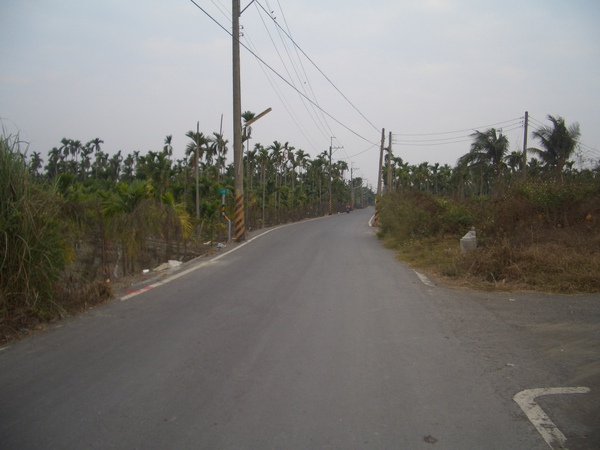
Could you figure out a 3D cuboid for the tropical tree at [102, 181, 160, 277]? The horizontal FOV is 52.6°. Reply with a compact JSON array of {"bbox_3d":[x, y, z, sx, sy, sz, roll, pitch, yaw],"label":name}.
[{"bbox_3d":[-4.106,0.026,14.611,1.400,2.190,1.400,0,2,0],"label":"tropical tree"}]

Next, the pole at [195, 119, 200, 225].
[{"bbox_3d":[-4.930,-2.259,29.439,0.130,5.545,0.130,0,2,0],"label":"pole"}]

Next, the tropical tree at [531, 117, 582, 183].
[{"bbox_3d":[21.000,-4.613,49.866,4.100,8.800,4.100,0,2,0],"label":"tropical tree"}]

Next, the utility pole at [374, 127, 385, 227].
[{"bbox_3d":[5.447,-3.251,41.409,0.280,6.600,0.280,4,2,0],"label":"utility pole"}]

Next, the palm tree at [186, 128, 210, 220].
[{"bbox_3d":[-7.346,-3.315,43.909,1.750,6.940,1.750,0,2,0],"label":"palm tree"}]

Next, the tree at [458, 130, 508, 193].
[{"bbox_3d":[16.990,-4.646,55.868,4.300,8.440,4.300,0,2,0],"label":"tree"}]

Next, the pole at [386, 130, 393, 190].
[{"bbox_3d":[6.980,-3.662,46.898,0.230,7.020,0.230,0,2,0],"label":"pole"}]

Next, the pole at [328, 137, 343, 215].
[{"bbox_3d":[4.605,-6.450,79.819,1.800,10.210,0.400,0,2,8],"label":"pole"}]

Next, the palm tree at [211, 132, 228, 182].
[{"bbox_3d":[-6.488,-3.731,48.897,1.550,7.410,1.550,0,2,0],"label":"palm tree"}]

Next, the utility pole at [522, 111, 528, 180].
[{"bbox_3d":[12.605,-3.016,33.913,0.230,6.670,0.230,0,2,0],"label":"utility pole"}]

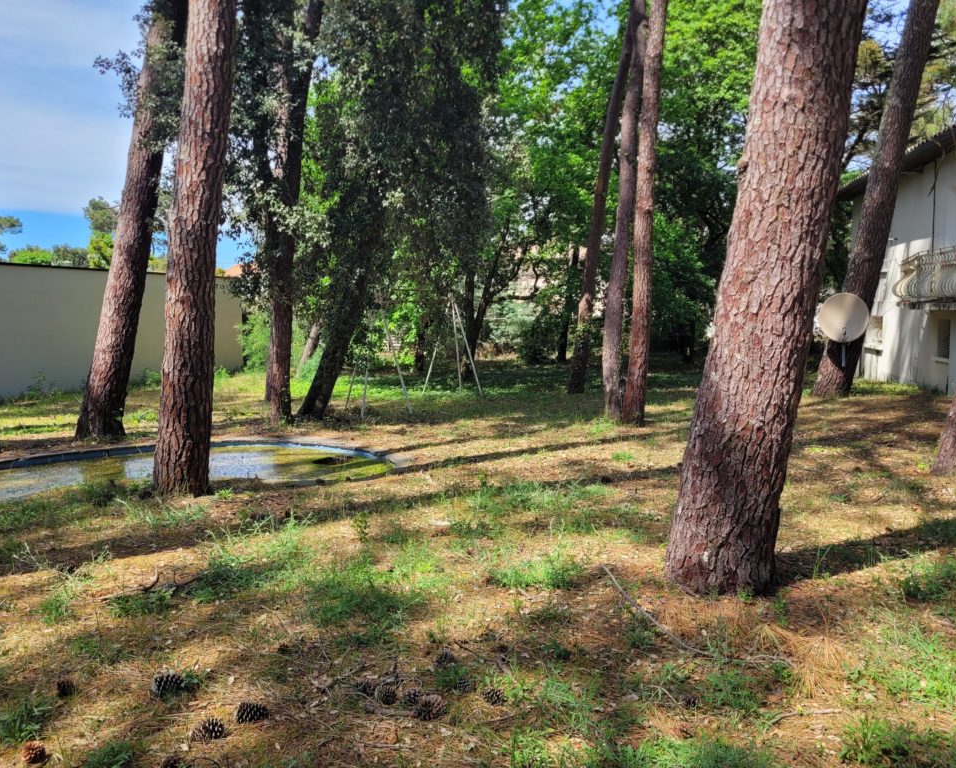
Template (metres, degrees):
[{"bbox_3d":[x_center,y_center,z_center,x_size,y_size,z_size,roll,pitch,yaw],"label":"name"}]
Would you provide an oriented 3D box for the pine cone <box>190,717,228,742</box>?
[{"bbox_3d":[-0.978,1.259,2.802,0.138,0.092,0.100,-1,5,-12],"label":"pine cone"}]

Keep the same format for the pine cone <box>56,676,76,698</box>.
[{"bbox_3d":[-1.674,1.235,3.129,0.085,0.085,0.095,-3,6,-29],"label":"pine cone"}]

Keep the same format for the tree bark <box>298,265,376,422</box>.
[{"bbox_3d":[-2.109,-0.632,11.483,0.384,2.440,0.384,19,5,-11],"label":"tree bark"}]

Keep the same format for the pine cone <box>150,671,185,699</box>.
[{"bbox_3d":[-1.267,1.226,3.138,0.140,0.098,0.105,-2,6,-23],"label":"pine cone"}]

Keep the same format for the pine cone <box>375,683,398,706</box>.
[{"bbox_3d":[-0.365,1.234,3.066,0.095,0.088,0.115,-1,5,-7],"label":"pine cone"}]

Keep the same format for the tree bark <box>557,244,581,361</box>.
[{"bbox_3d":[2.598,-2.275,21.848,0.300,3.301,0.300,7,5,6],"label":"tree bark"}]

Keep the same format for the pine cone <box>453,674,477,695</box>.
[{"bbox_3d":[-0.055,1.227,3.141,0.098,0.085,0.105,0,5,-1],"label":"pine cone"}]

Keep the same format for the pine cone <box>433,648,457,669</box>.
[{"bbox_3d":[-0.143,1.206,3.378,0.100,0.085,0.110,0,5,-3],"label":"pine cone"}]

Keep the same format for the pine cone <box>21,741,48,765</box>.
[{"bbox_3d":[-1.534,1.274,2.660,0.100,0.092,0.110,-3,6,-31],"label":"pine cone"}]

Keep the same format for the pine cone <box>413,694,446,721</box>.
[{"bbox_3d":[-0.186,1.239,2.954,0.128,0.098,0.115,-1,5,-10],"label":"pine cone"}]

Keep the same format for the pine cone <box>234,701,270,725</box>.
[{"bbox_3d":[-0.858,1.250,2.927,0.132,0.085,0.092,-1,5,-8],"label":"pine cone"}]

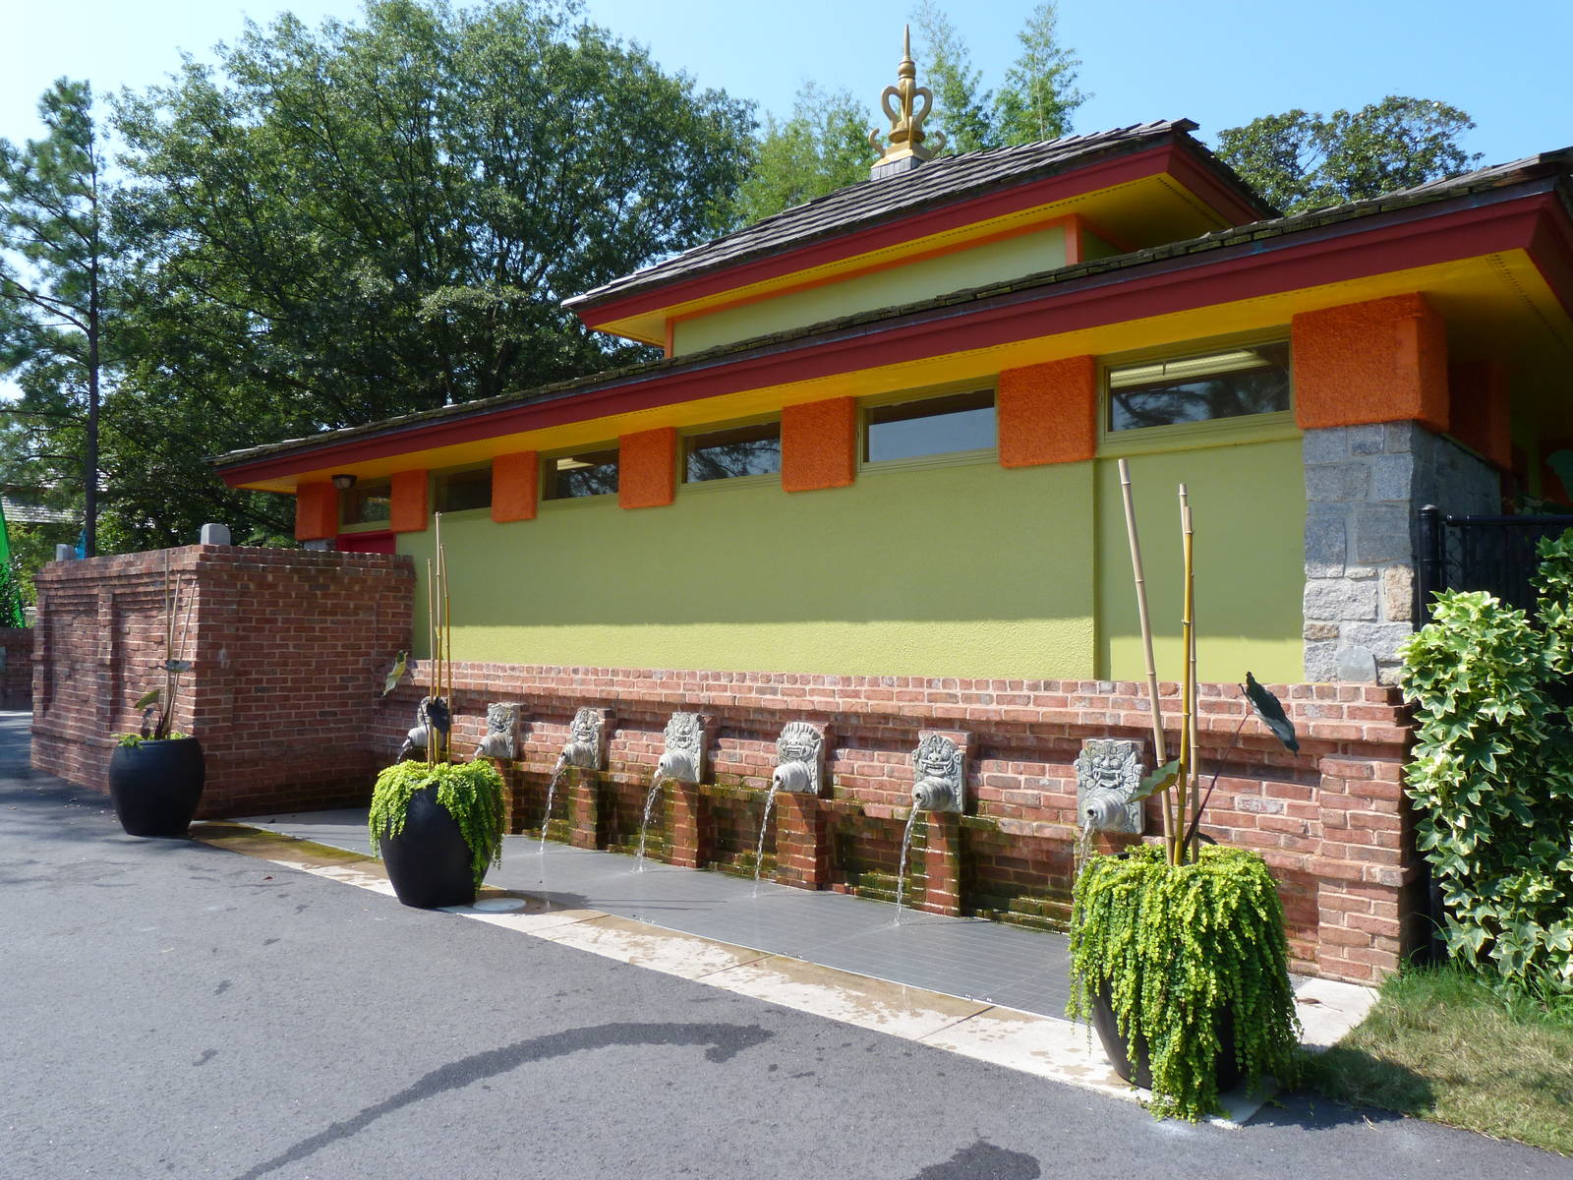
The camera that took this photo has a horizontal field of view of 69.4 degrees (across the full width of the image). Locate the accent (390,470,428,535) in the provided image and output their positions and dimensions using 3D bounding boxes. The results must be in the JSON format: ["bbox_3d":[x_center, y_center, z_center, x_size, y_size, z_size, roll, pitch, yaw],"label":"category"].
[{"bbox_3d":[-3.287,-0.763,9.959,0.520,0.530,0.080,-2,-4,40],"label":"accent"}]

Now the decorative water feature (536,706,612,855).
[{"bbox_3d":[-1.416,1.244,7.471,0.300,0.907,0.390,-2,-4,40],"label":"decorative water feature"}]

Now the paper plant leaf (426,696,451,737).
[{"bbox_3d":[-1.806,0.657,5.900,0.135,0.210,0.080,1,-3,-17],"label":"paper plant leaf"}]

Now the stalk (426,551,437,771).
[{"bbox_3d":[-1.876,0.382,6.020,0.020,1.113,0.020,-4,-3,40],"label":"stalk"}]

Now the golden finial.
[{"bbox_3d":[1.047,-4.344,9.976,0.500,1.278,0.500,-2,-4,40],"label":"golden finial"}]

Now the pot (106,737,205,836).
[{"bbox_3d":[-4.430,1.382,8.030,0.600,0.650,0.600,-2,-4,40],"label":"pot"}]

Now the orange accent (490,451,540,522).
[{"bbox_3d":[-2.130,-0.798,8.997,0.550,0.530,0.080,-2,-4,40],"label":"orange accent"}]

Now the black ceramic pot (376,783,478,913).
[{"bbox_3d":[-1.825,1.295,5.970,0.600,0.660,0.600,0,-3,0],"label":"black ceramic pot"}]

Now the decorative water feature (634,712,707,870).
[{"bbox_3d":[-0.729,1.201,6.808,0.300,0.900,0.400,-2,-3,40],"label":"decorative water feature"}]

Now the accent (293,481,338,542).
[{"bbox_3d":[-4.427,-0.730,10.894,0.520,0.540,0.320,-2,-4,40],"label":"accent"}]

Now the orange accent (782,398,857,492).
[{"bbox_3d":[0.220,-0.866,6.883,0.547,0.507,0.090,-2,-3,40],"label":"orange accent"}]

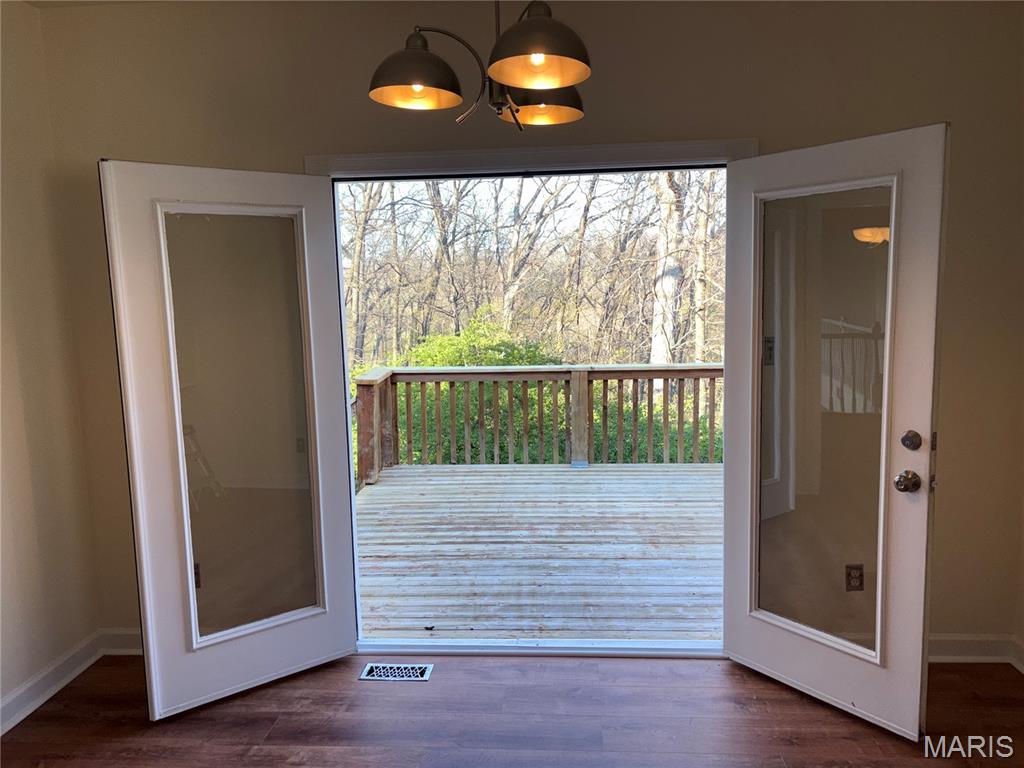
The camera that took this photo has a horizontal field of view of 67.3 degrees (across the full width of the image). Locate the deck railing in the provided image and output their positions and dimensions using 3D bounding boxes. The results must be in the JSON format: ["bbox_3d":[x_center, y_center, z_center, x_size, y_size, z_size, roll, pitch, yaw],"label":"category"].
[{"bbox_3d":[0.430,0.321,6.636,3.363,0.944,0.853,-1,7,4],"label":"deck railing"}]

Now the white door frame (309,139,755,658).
[{"bbox_3d":[0.092,0.115,3.234,1.782,2.123,0.161,-1,7,4],"label":"white door frame"}]

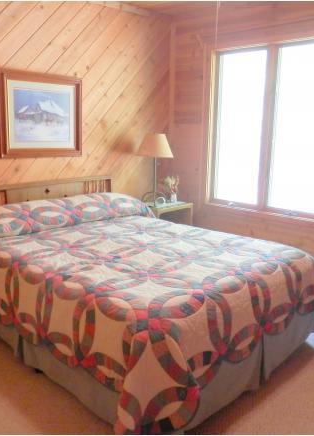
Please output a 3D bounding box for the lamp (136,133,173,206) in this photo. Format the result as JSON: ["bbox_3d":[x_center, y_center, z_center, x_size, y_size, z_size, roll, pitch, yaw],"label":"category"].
[{"bbox_3d":[-0.015,-0.506,4.384,0.381,0.752,0.381,1,12,0],"label":"lamp"}]

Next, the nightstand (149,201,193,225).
[{"bbox_3d":[0.065,0.168,4.580,0.404,0.649,0.517,11,16,42],"label":"nightstand"}]

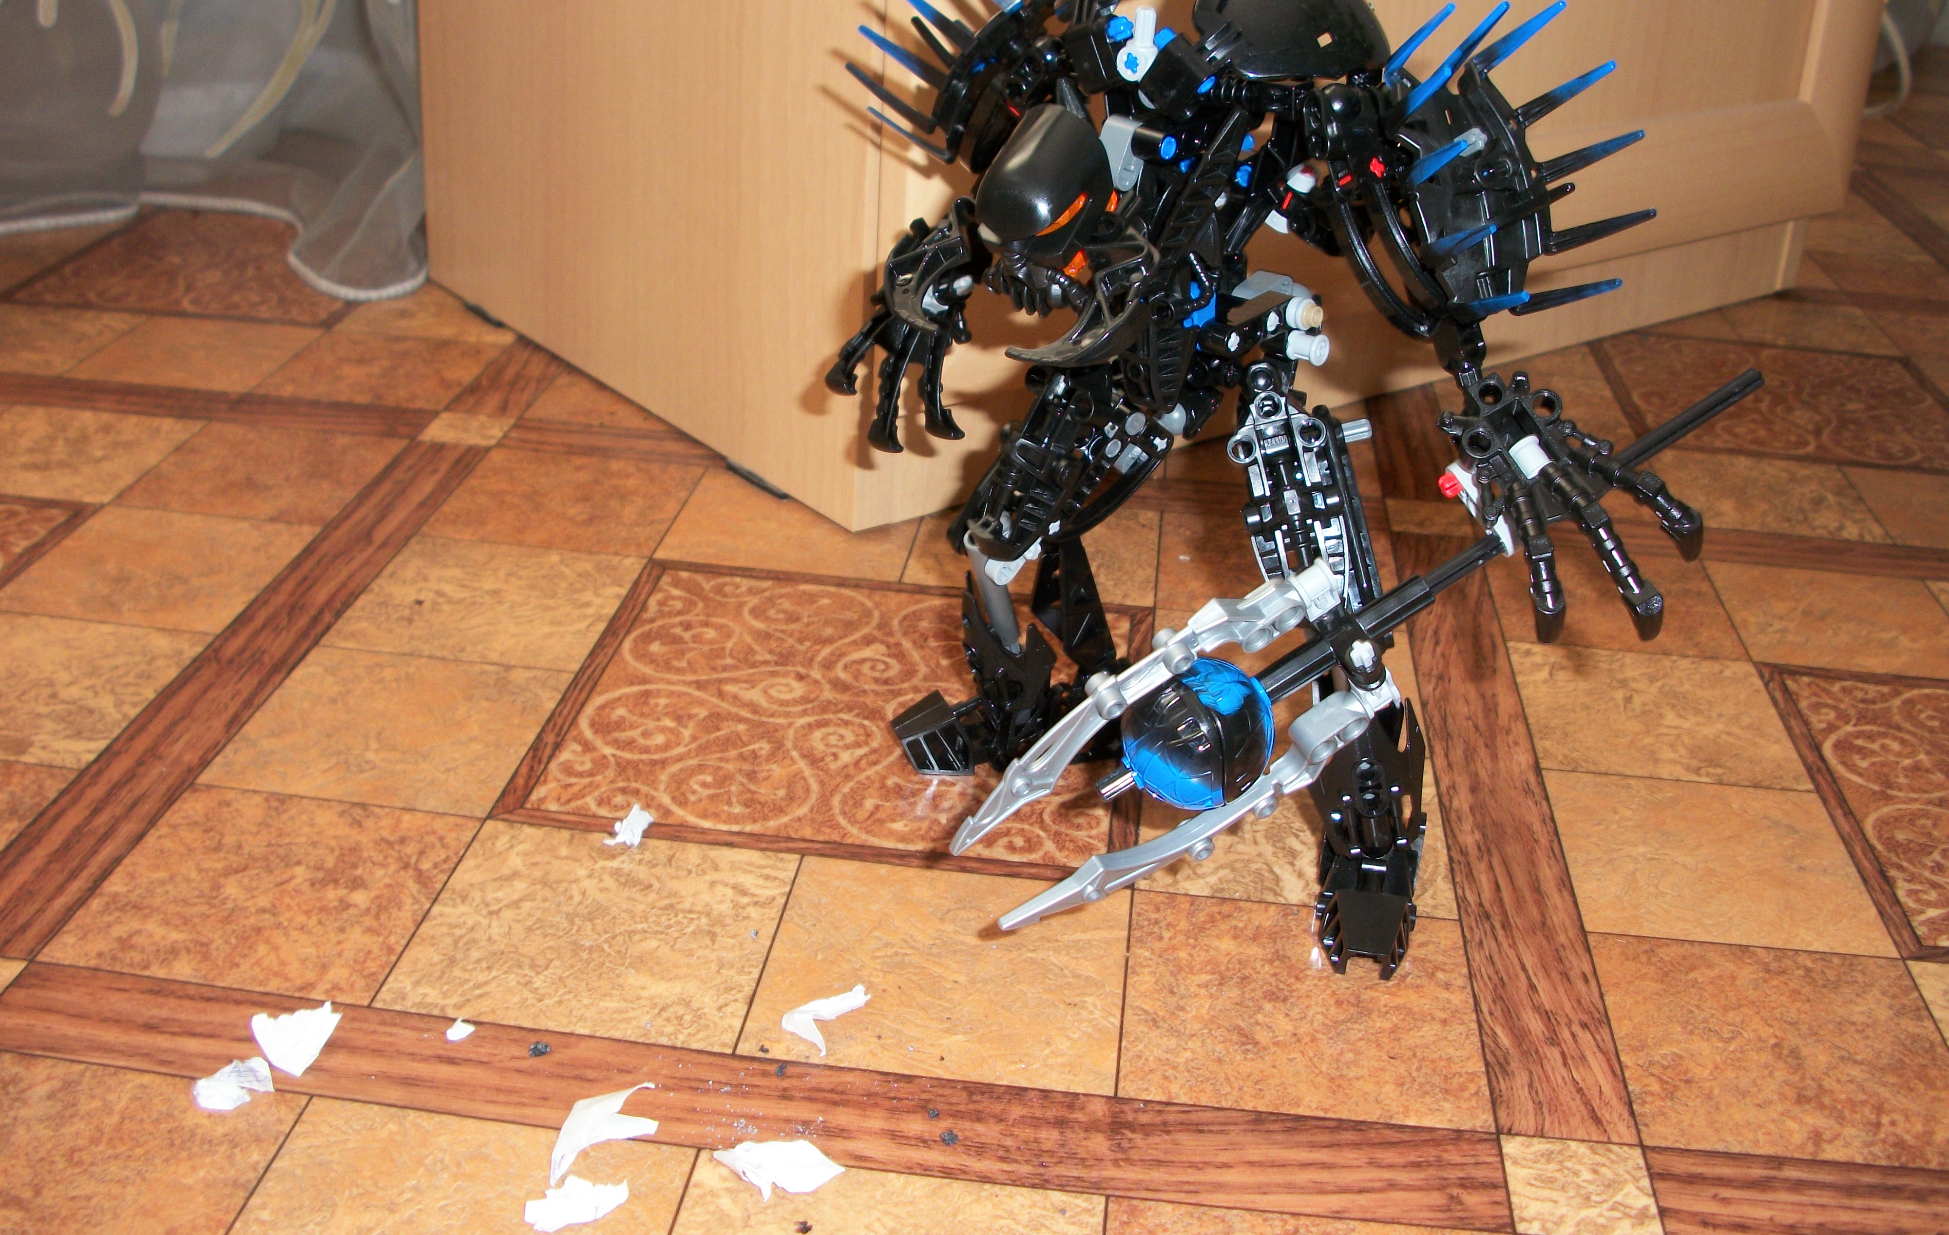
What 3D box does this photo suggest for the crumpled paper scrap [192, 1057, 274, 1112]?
[{"bbox_3d":[-0.155,0.098,0.413,0.018,0.006,0.013,-8,28,-22],"label":"crumpled paper scrap"}]

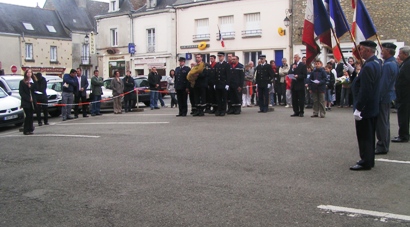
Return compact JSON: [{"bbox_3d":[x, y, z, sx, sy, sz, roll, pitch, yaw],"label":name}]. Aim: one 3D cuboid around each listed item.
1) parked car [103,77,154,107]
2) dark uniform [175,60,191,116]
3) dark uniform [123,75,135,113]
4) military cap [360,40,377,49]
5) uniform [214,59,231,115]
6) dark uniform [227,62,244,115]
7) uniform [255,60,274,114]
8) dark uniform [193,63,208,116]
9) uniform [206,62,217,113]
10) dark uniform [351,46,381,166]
[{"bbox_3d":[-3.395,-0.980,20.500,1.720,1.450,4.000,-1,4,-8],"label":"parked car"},{"bbox_3d":[-0.668,-0.778,13.287,0.530,1.740,0.340,1,5,18],"label":"dark uniform"},{"bbox_3d":[-2.983,-0.787,17.700,0.500,1.480,0.330,-1,5,-6],"label":"dark uniform"},{"bbox_3d":[2.202,-0.924,6.047,0.250,0.110,0.210,2,5,22],"label":"military cap"},{"bbox_3d":[0.498,-0.831,12.800,0.510,1.820,0.360,1,5,12],"label":"uniform"},{"bbox_3d":[0.945,-0.744,13.500,0.540,1.550,0.350,1,5,16],"label":"dark uniform"},{"bbox_3d":[1.828,-0.898,13.756,0.560,1.770,0.340,1,5,18],"label":"uniform"},{"bbox_3d":[-0.130,-0.691,12.946,0.520,1.540,0.380,2,5,25],"label":"dark uniform"},{"bbox_3d":[0.237,-0.780,13.650,0.510,1.540,0.340,1,5,16],"label":"uniform"},{"bbox_3d":[2.199,-0.103,6.117,0.420,1.750,0.560,2,5,22],"label":"dark uniform"}]

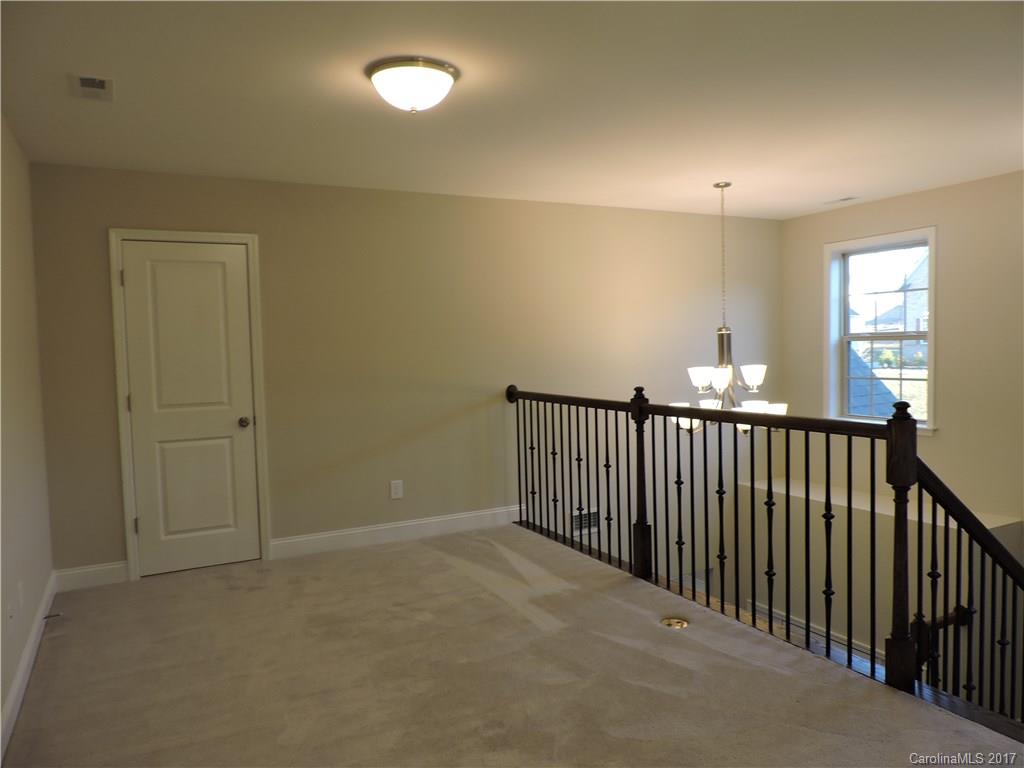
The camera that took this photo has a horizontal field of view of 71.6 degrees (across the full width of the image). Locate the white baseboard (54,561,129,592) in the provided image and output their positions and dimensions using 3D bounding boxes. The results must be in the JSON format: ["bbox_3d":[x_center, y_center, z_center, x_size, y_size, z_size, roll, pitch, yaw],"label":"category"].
[{"bbox_3d":[-2.482,1.136,4.208,0.363,0.132,0.018,-3,4,-26],"label":"white baseboard"}]

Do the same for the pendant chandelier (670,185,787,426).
[{"bbox_3d":[1.511,-0.544,5.084,0.810,1.740,0.810,-3,4,-28],"label":"pendant chandelier"}]

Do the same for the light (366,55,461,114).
[{"bbox_3d":[-0.390,-1.152,2.822,0.378,0.149,0.378,-1,4,0],"label":"light"}]

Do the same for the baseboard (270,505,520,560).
[{"bbox_3d":[-0.742,1.040,5.059,1.876,0.132,0.018,-3,4,-26],"label":"baseboard"}]

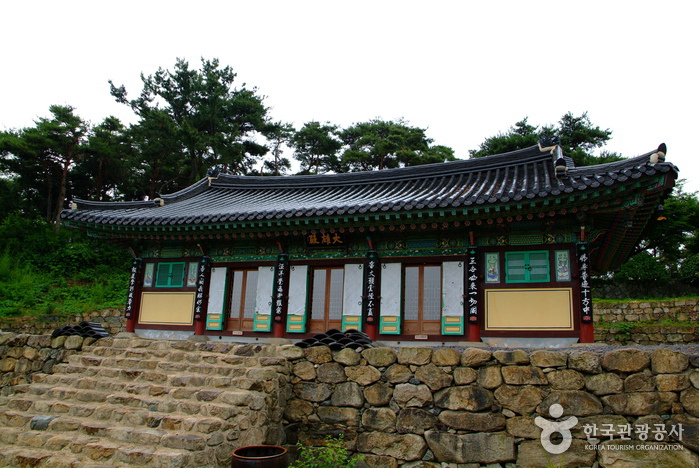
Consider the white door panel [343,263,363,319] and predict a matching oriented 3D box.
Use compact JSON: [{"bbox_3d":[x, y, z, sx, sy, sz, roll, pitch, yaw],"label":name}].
[{"bbox_3d":[0.133,1.641,15.354,0.593,1.505,0.070,-3,-13,20],"label":"white door panel"}]

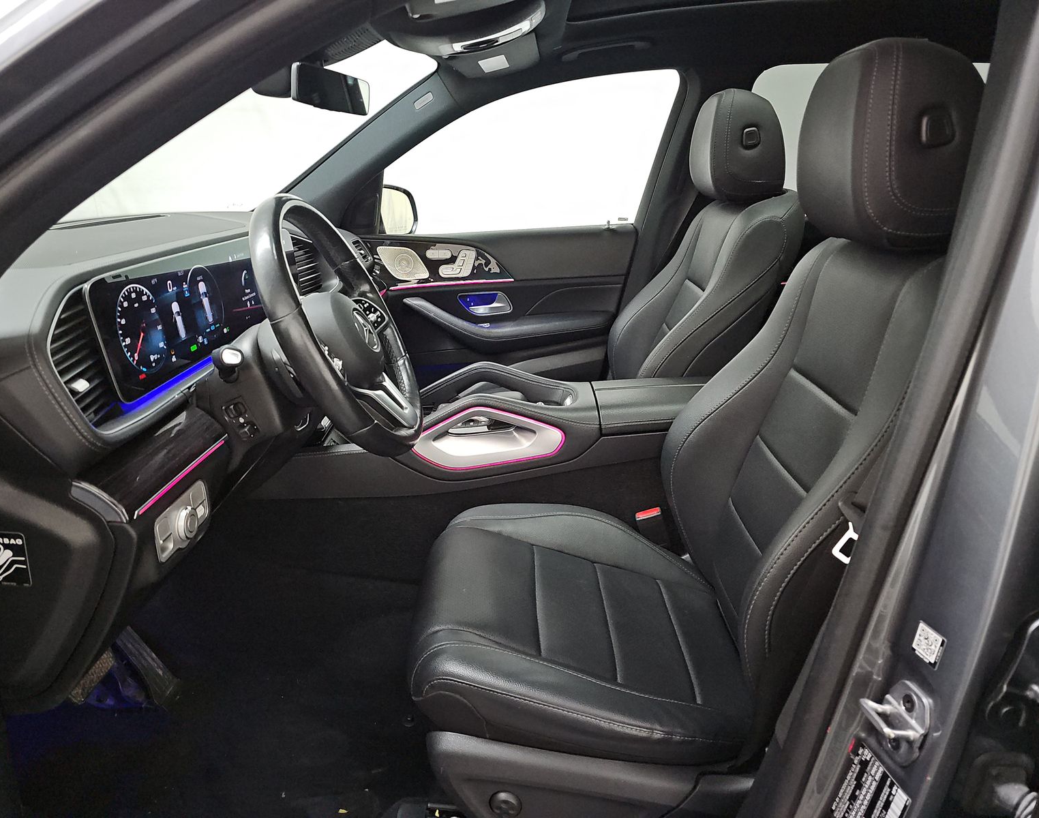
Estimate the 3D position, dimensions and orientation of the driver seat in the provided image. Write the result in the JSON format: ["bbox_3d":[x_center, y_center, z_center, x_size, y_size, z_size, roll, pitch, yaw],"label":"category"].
[{"bbox_3d":[0.193,-0.011,0.989,0.730,0.900,0.550,0,20,2],"label":"driver seat"}]

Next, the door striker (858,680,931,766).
[{"bbox_3d":[0.288,0.246,0.568,0.037,0.070,0.046,-3,20,-7],"label":"door striker"}]

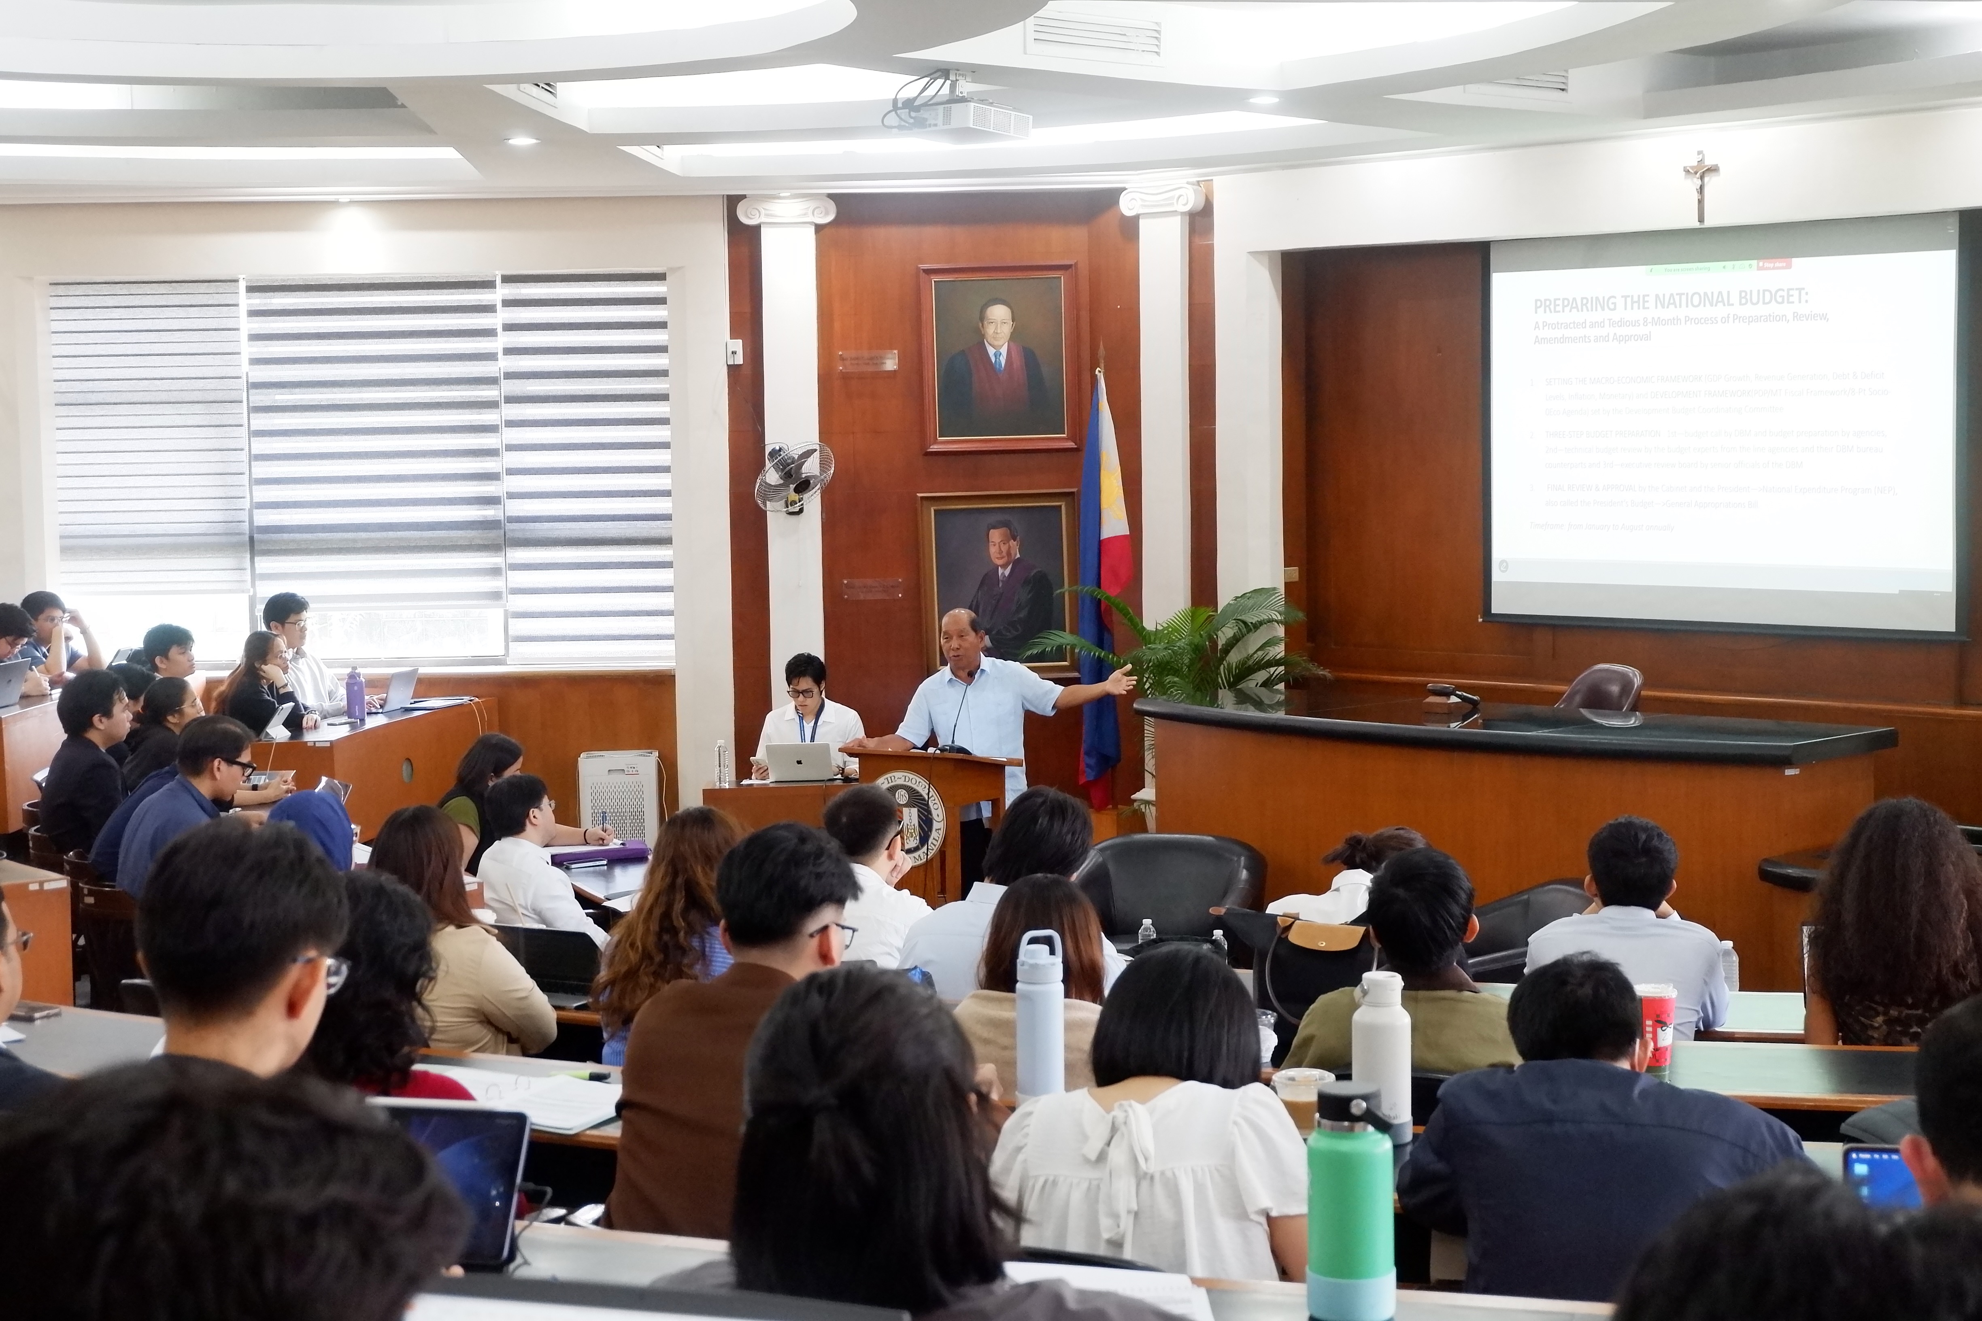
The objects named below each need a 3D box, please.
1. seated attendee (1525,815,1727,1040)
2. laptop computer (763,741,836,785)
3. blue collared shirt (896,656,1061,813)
[{"bbox_3d":[1.329,0.939,6.043,0.480,1.250,0.720,0,4,13],"label":"seated attendee"},{"bbox_3d":[-0.853,0.440,13.042,0.300,0.195,0.290,-2,5,-11],"label":"laptop computer"},{"bbox_3d":[-0.064,0.352,12.750,0.720,0.750,0.360,0,5,14],"label":"blue collared shirt"}]

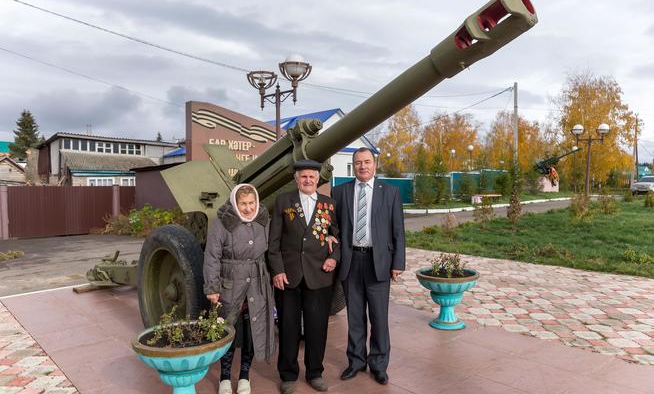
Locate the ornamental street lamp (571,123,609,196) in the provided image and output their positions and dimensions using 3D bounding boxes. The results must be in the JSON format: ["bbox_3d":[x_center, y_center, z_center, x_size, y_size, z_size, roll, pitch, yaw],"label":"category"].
[{"bbox_3d":[12.319,-1.528,20.500,1.750,3.851,0.620,-1,3,-15],"label":"ornamental street lamp"}]

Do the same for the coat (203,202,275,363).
[{"bbox_3d":[-0.627,0.609,3.107,0.510,1.110,0.370,-1,3,-18],"label":"coat"}]

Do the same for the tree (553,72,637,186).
[{"bbox_3d":[28.222,-6.963,46.000,8.200,12.541,8.200,2,3,30],"label":"tree"}]

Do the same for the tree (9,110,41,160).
[{"bbox_3d":[-34.690,-5.734,50.000,4.200,8.591,4.200,-2,3,-30],"label":"tree"}]

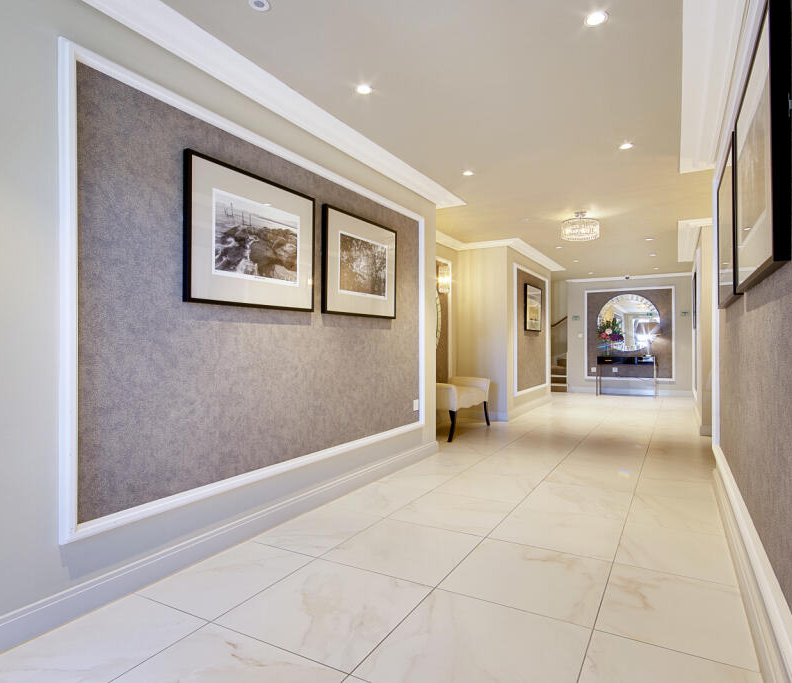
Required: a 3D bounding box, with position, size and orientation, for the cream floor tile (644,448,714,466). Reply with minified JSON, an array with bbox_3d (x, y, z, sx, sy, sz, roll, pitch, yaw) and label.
[{"bbox_3d":[2.703,1.061,4.301,0.570,0.010,0.600,1,0,29],"label":"cream floor tile"}]

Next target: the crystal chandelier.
[{"bbox_3d":[1.875,-1.170,4.620,0.360,0.270,0.360,1,0,29],"label":"crystal chandelier"}]

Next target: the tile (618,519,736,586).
[{"bbox_3d":[1.403,1.058,2.308,0.480,0.010,0.600,1,0,29],"label":"tile"}]

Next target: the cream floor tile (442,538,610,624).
[{"bbox_3d":[0.595,1.045,2.027,0.610,0.010,0.586,0,0,29],"label":"cream floor tile"}]

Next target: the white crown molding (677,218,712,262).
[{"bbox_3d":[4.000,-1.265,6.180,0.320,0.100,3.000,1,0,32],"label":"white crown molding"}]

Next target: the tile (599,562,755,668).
[{"bbox_3d":[1.080,1.043,1.782,0.475,0.010,0.586,0,0,29],"label":"tile"}]

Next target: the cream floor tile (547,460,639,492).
[{"bbox_3d":[1.544,1.053,3.548,0.600,0.010,0.600,1,0,29],"label":"cream floor tile"}]

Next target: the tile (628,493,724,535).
[{"bbox_3d":[1.718,1.058,2.811,0.480,0.010,0.600,1,0,29],"label":"tile"}]

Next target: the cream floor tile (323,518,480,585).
[{"bbox_3d":[0.057,1.044,2.298,0.600,0.010,0.600,1,0,29],"label":"cream floor tile"}]

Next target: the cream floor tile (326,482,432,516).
[{"bbox_3d":[-0.108,1.050,3.035,0.443,0.010,0.586,0,0,29],"label":"cream floor tile"}]

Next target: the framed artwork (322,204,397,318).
[{"bbox_3d":[-0.230,-0.528,3.293,0.035,0.701,0.899,0,0,29],"label":"framed artwork"}]

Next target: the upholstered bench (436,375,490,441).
[{"bbox_3d":[0.650,0.740,5.280,0.480,0.590,1.160,1,0,29],"label":"upholstered bench"}]

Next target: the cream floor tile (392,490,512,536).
[{"bbox_3d":[0.361,1.048,2.798,0.610,0.010,0.586,0,0,29],"label":"cream floor tile"}]

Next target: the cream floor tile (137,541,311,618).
[{"bbox_3d":[-0.734,1.049,2.043,0.451,0.010,0.586,0,0,29],"label":"cream floor tile"}]

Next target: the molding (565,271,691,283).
[{"bbox_3d":[4.436,-1.234,8.803,2.188,0.080,0.080,0,0,29],"label":"molding"}]

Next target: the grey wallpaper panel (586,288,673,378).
[{"bbox_3d":[4.507,-0.128,8.807,1.523,1.761,0.020,0,0,29],"label":"grey wallpaper panel"}]

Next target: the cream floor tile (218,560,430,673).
[{"bbox_3d":[-0.258,1.044,1.795,0.600,0.010,0.600,1,0,29],"label":"cream floor tile"}]

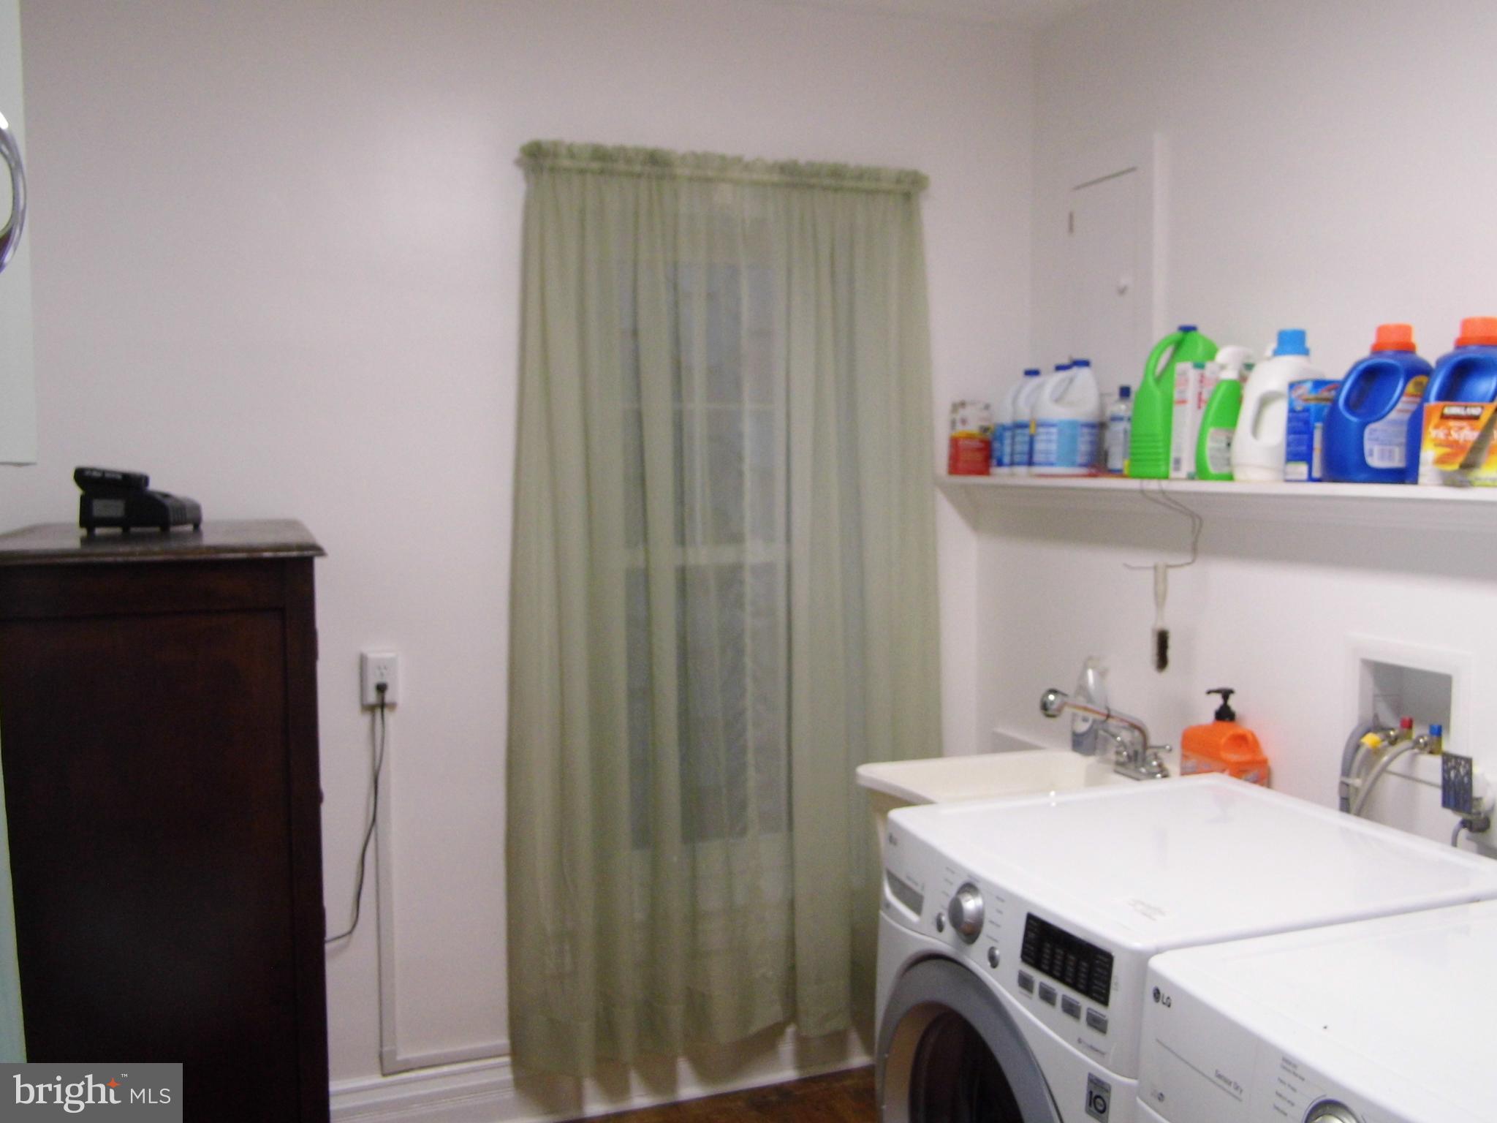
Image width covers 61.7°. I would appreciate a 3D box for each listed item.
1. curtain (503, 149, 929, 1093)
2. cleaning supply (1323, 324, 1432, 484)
[{"bbox_3d":[-0.024,0.123,3.014,1.120,2.140,0.100,-2,4,-21],"label":"curtain"},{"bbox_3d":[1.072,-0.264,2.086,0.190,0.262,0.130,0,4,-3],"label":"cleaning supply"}]

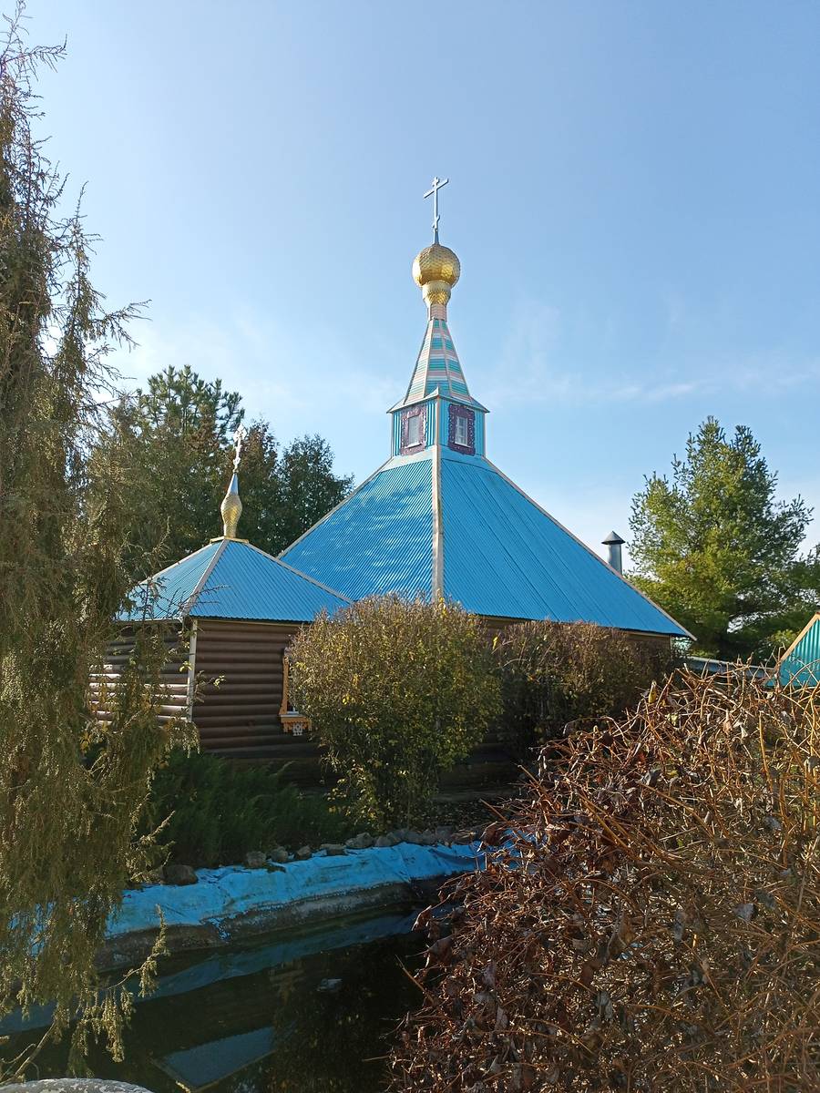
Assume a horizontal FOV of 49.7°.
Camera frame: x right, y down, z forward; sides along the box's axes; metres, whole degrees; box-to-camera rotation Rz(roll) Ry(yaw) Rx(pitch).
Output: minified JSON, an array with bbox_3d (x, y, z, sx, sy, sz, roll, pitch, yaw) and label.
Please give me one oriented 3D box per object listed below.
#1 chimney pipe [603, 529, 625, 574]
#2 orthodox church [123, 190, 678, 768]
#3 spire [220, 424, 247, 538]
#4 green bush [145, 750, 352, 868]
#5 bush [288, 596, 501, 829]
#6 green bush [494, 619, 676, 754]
[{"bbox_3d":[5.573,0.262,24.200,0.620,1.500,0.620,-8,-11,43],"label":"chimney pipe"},{"bbox_3d":[-0.725,-2.719,22.011,9.215,15.718,13.765,-8,-11,43],"label":"orthodox church"},{"bbox_3d":[-3.627,-1.342,18.196,0.460,2.355,0.460,0,-8,0],"label":"spire"},{"bbox_3d":[-2.094,3.213,11.415,1.800,1.250,2.600,-5,-10,33],"label":"green bush"},{"bbox_3d":[-0.215,2.307,12.595,2.700,3.154,2.850,0,-8,0],"label":"bush"},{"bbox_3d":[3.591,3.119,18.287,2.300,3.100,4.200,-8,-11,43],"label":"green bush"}]

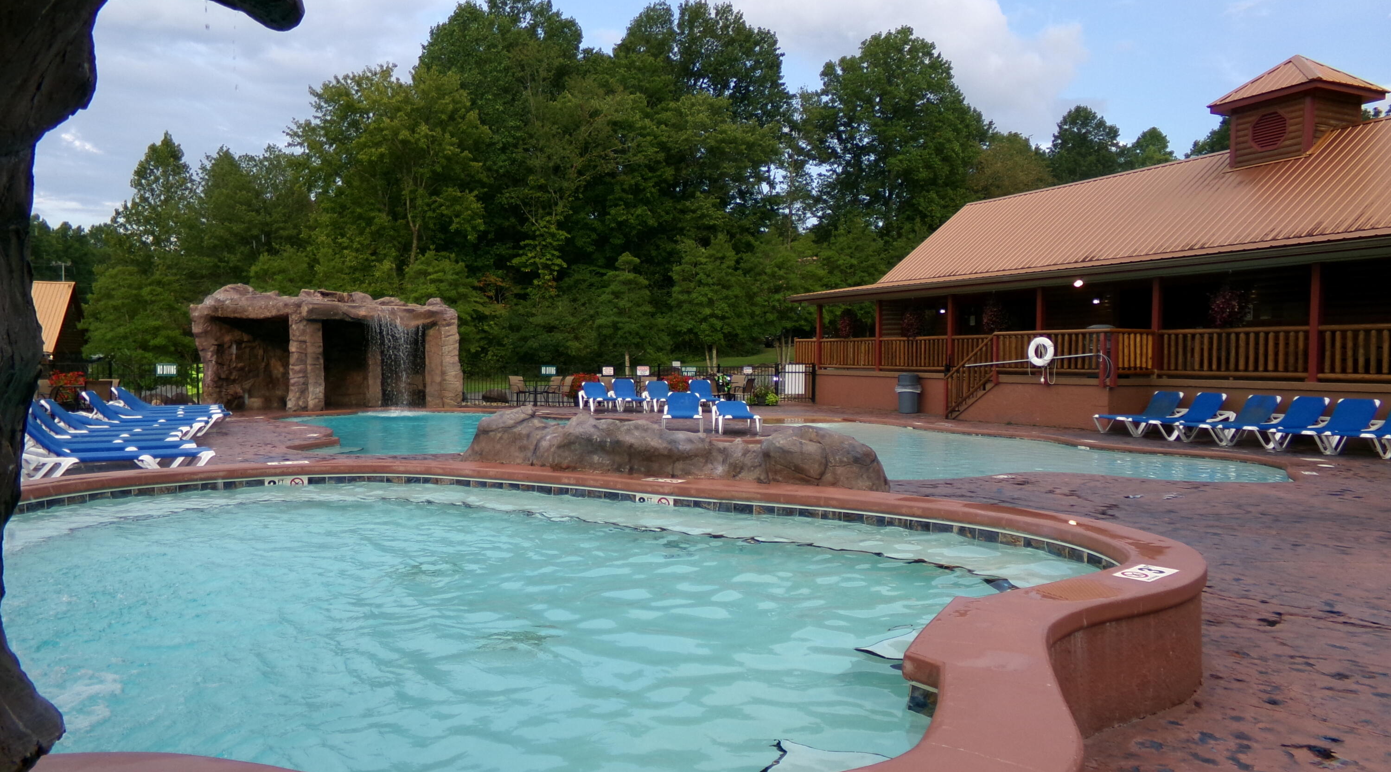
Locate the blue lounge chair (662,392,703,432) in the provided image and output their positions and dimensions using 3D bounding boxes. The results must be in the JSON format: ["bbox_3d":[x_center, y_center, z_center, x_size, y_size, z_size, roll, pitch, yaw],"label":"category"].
[{"bbox_3d":[-0.229,0.506,18.473,0.700,0.751,1.900,0,2,0],"label":"blue lounge chair"}]

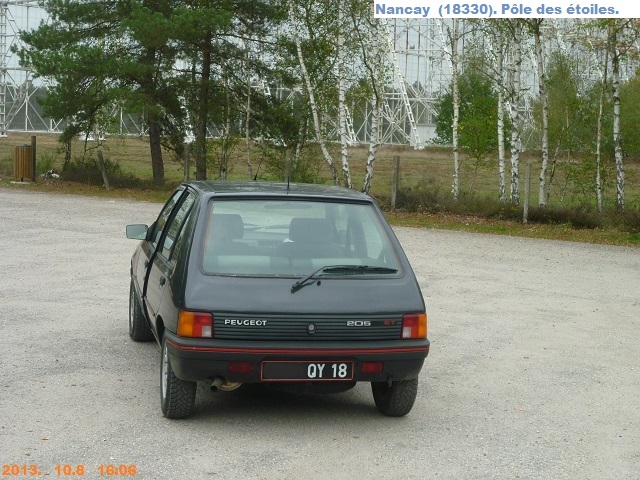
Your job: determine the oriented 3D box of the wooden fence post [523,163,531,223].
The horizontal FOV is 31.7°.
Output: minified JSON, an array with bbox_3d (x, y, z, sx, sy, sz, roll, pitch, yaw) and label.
[{"bbox_3d":[4.634,-1.048,25.194,0.100,1.318,0.100,4,5,10],"label":"wooden fence post"}]

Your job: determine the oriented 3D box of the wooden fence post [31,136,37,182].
[{"bbox_3d":[-8.150,-2.302,32.240,0.135,1.306,0.135,1,5,-14],"label":"wooden fence post"}]

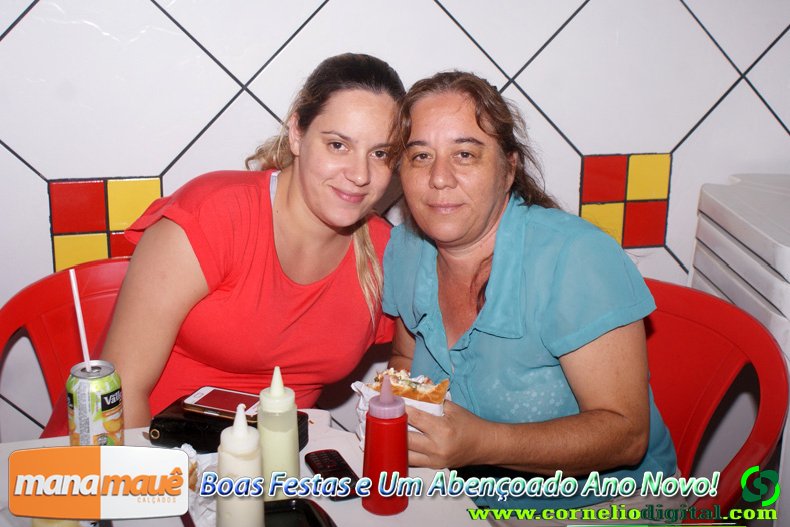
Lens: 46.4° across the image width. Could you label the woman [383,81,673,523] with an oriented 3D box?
[{"bbox_3d":[0.186,0.305,1.426,0.520,1.150,0.620,7,15,24],"label":"woman"}]

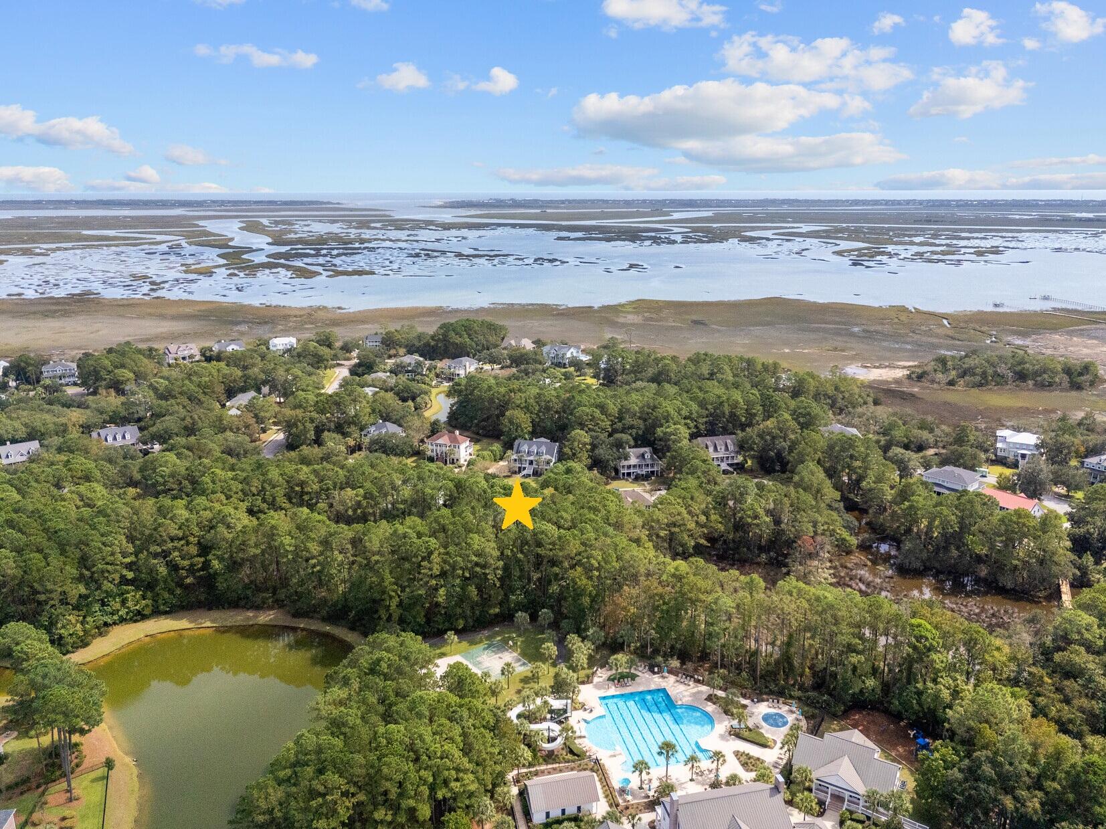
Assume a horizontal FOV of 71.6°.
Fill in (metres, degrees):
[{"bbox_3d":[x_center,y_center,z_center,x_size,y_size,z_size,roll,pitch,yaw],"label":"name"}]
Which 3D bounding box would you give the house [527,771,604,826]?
[{"bbox_3d":[1.540,68.153,138.370,12.100,5.000,7.500,-4,17,-12],"label":"house"}]

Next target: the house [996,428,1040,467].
[{"bbox_3d":[188.500,12.350,311.760,15.000,12.300,12.500,8,18,25],"label":"house"}]

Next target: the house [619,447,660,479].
[{"bbox_3d":[33.000,17.470,297.530,15.200,10.500,12.500,-2,17,-8],"label":"house"}]

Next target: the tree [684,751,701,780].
[{"bbox_3d":[26.314,66.107,143.720,3.100,5.900,3.100,0,16,0],"label":"tree"}]

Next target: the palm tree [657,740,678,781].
[{"bbox_3d":[21.130,64.310,141.090,3.920,8.950,3.920,0,16,0],"label":"palm tree"}]

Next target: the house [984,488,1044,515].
[{"bbox_3d":[151.300,30.790,255.270,12.500,8.800,17.000,-13,21,-38],"label":"house"}]

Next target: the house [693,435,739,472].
[{"bbox_3d":[64.700,15.030,304.420,15.800,11.300,13.000,-4,17,-12],"label":"house"}]

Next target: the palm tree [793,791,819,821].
[{"bbox_3d":[44.020,68.380,133.290,4.290,5.560,4.290,0,16,0],"label":"palm tree"}]

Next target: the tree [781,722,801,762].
[{"bbox_3d":[44.650,63.390,143.910,3.550,9.140,3.550,0,16,0],"label":"tree"}]

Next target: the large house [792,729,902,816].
[{"bbox_3d":[54.507,65.134,142.068,17.700,8.700,15.000,9,19,29],"label":"large house"}]

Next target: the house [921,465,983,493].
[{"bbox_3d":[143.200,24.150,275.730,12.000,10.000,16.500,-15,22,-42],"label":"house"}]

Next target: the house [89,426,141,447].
[{"bbox_3d":[-185.846,10.537,326.731,17.500,9.000,13.000,-14,21,-39],"label":"house"}]

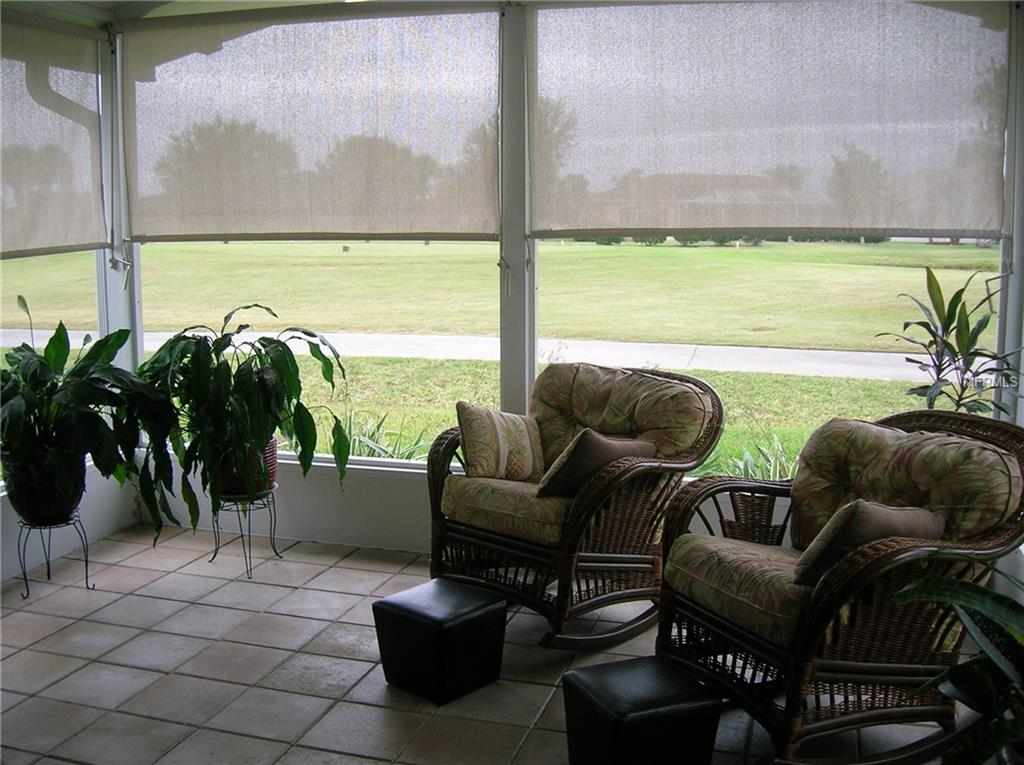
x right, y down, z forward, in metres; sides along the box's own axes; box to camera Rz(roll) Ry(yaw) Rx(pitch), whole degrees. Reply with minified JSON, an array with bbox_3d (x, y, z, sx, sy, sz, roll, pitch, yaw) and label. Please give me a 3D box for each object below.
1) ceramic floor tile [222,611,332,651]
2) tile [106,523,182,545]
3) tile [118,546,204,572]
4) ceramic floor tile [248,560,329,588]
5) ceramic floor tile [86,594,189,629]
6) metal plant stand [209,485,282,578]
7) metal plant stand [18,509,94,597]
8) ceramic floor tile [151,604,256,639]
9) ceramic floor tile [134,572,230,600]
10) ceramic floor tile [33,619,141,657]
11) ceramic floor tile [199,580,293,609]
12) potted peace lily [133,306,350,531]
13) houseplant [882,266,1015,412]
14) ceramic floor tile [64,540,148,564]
[{"bbox_3d":[-0.891,0.957,3.843,0.320,0.010,0.320,2,8,15],"label":"ceramic floor tile"},{"bbox_3d":[-1.768,0.751,4.904,0.255,0.010,0.295,3,7,15],"label":"tile"},{"bbox_3d":[-1.622,0.830,4.685,0.315,0.012,0.315,2,8,16],"label":"tile"},{"bbox_3d":[-0.990,0.837,4.376,0.295,0.010,0.295,3,7,15],"label":"ceramic floor tile"},{"bbox_3d":[-1.478,0.914,3.977,0.315,0.012,0.315,2,8,16],"label":"ceramic floor tile"},{"bbox_3d":[-1.242,0.671,4.595,0.320,0.340,0.320,2,8,16],"label":"metal plant stand"},{"bbox_3d":[-1.920,0.707,4.202,0.290,0.330,0.290,2,8,16],"label":"metal plant stand"},{"bbox_3d":[-1.197,0.941,3.934,0.320,0.010,0.320,2,8,15],"label":"ceramic floor tile"},{"bbox_3d":[-1.361,0.853,4.162,0.295,0.010,0.295,3,7,15],"label":"ceramic floor tile"},{"bbox_3d":[-1.514,0.919,3.574,0.295,0.010,0.295,3,7,15],"label":"ceramic floor tile"},{"bbox_3d":[-1.102,0.897,4.201,0.315,0.012,0.315,2,8,16],"label":"ceramic floor tile"},{"bbox_3d":[-1.164,0.152,4.355,0.900,0.941,0.850,-1,7,-15],"label":"potted peace lily"},{"bbox_3d":[1.716,0.251,3.944,0.600,1.400,0.580,2,8,15],"label":"houseplant"},{"bbox_3d":[-1.845,0.785,4.610,0.255,0.010,0.295,3,7,15],"label":"ceramic floor tile"}]

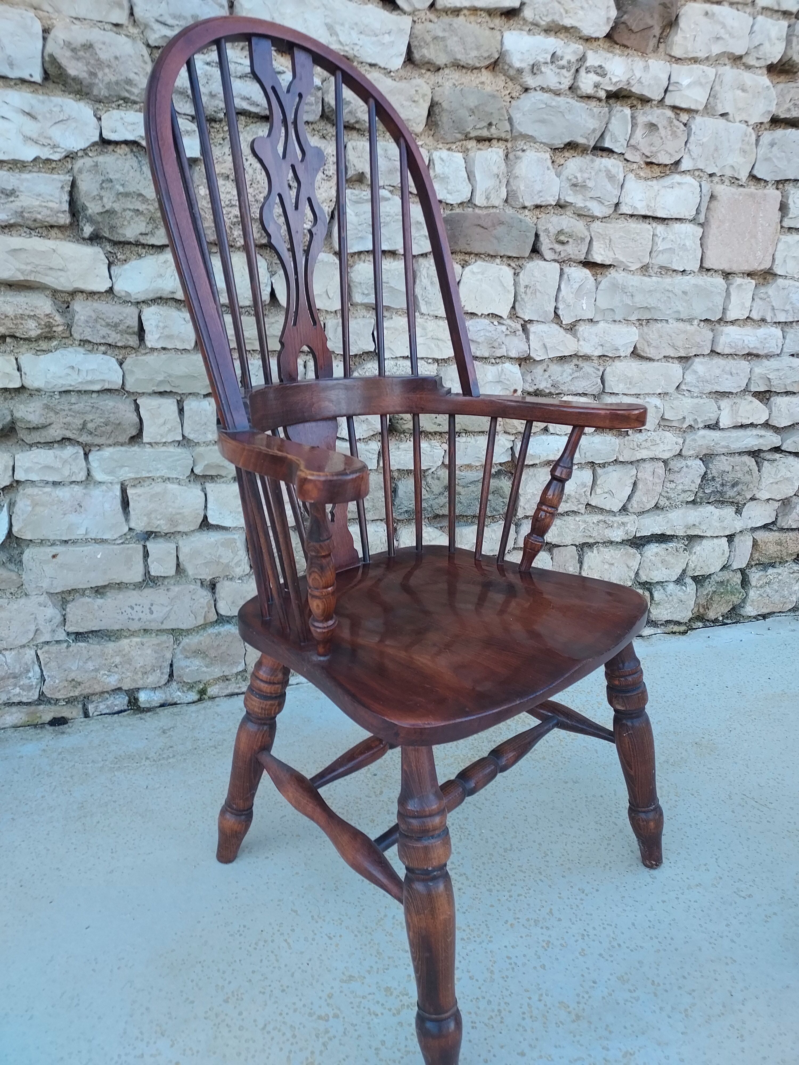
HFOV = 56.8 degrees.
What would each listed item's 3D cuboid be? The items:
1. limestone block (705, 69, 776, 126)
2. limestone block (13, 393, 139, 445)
[{"bbox_3d":[0.689,-0.910,1.567,0.174,0.091,0.108,-5,18,-19],"label":"limestone block"},{"bbox_3d":[-0.599,-0.221,1.386,0.203,0.090,0.100,-5,20,-17],"label":"limestone block"}]

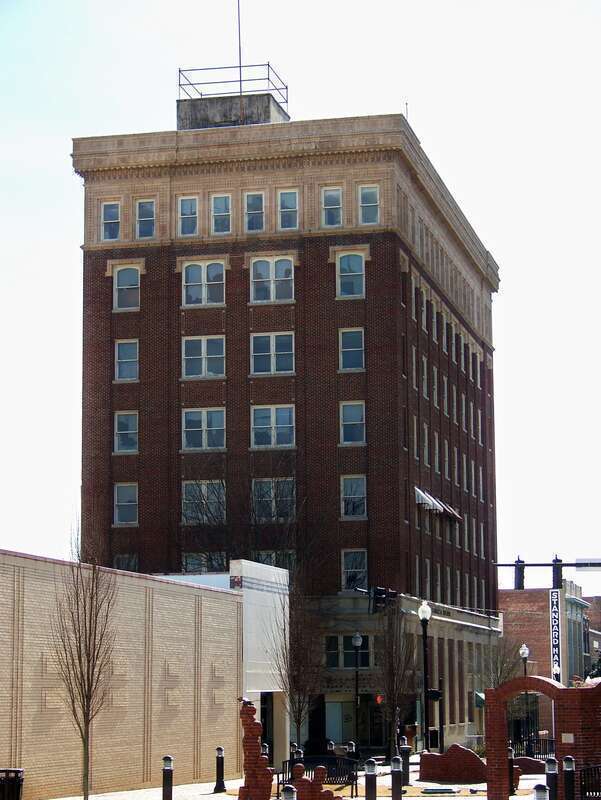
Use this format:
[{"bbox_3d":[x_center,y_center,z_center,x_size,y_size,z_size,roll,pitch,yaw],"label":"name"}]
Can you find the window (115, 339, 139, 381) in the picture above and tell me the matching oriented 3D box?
[{"bbox_3d":[-7.873,-1.809,91.188,1.100,1.870,0.150,-2,-8,13],"label":"window"}]

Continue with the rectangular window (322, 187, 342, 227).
[{"bbox_3d":[1.459,-8.657,90.747,0.932,1.838,0.150,-2,-8,13],"label":"rectangular window"}]

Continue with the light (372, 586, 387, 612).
[{"bbox_3d":[3.221,8.082,81.500,0.450,1.060,0.360,-2,-8,13],"label":"light"}]

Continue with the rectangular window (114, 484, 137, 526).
[{"bbox_3d":[-7.982,4.748,92.293,1.140,1.960,0.160,-2,-8,13],"label":"rectangular window"}]

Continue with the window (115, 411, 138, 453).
[{"bbox_3d":[-7.846,1.447,90.716,1.110,1.870,0.150,-2,-8,13],"label":"window"}]

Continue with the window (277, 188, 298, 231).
[{"bbox_3d":[-0.552,-8.625,91.251,0.969,1.905,0.160,-2,-9,13],"label":"window"}]

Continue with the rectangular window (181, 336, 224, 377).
[{"bbox_3d":[-4.318,-1.935,90.361,2.000,1.830,0.150,-2,-8,13],"label":"rectangular window"}]

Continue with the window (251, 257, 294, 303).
[{"bbox_3d":[-1.283,-5.523,92.210,2.020,2.200,0.160,-2,-8,13],"label":"window"}]

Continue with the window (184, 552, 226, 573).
[{"bbox_3d":[-4.223,7.635,88.981,2.000,1.820,0.150,-2,-8,13],"label":"window"}]

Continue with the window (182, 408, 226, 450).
[{"bbox_3d":[-4.287,1.339,90.672,1.997,1.885,0.150,-2,-8,13],"label":"window"}]

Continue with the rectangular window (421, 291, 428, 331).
[{"bbox_3d":[5.846,-4.313,95.881,0.150,2.050,1.750,-2,-8,13],"label":"rectangular window"}]

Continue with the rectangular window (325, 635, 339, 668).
[{"bbox_3d":[1.367,10.999,87.935,0.637,1.453,0.160,-2,-9,13],"label":"rectangular window"}]

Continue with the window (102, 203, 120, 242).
[{"bbox_3d":[-8.639,-8.143,92.242,0.900,1.780,0.150,-2,-8,13],"label":"window"}]

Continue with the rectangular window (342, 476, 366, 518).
[{"bbox_3d":[2.403,4.296,88.717,1.115,1.884,0.150,-2,-8,13],"label":"rectangular window"}]

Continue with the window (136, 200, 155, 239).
[{"bbox_3d":[-7.139,-8.315,92.749,0.906,1.790,0.160,-2,-9,13],"label":"window"}]

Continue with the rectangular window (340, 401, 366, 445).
[{"bbox_3d":[2.383,1.011,90.437,1.150,2.000,0.160,-2,-8,13],"label":"rectangular window"}]

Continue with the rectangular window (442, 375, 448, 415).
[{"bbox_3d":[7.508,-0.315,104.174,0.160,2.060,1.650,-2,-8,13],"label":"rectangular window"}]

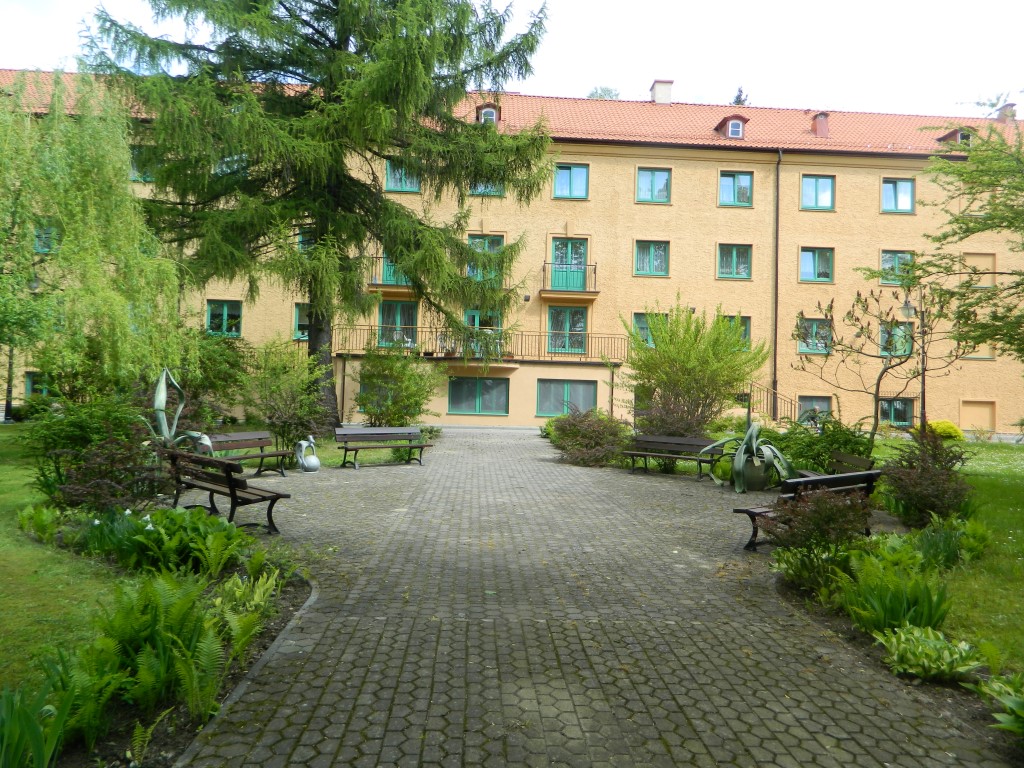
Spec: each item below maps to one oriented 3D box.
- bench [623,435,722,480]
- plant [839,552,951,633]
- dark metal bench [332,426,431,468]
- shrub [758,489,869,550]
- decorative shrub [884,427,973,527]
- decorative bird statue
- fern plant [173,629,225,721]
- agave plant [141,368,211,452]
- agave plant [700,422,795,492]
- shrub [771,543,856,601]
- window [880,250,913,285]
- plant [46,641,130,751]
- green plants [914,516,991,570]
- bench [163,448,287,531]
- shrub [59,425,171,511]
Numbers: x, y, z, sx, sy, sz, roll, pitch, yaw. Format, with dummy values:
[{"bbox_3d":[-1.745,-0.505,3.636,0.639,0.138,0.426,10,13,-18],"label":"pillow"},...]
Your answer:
[{"bbox_3d":[3.203,1.460,14.815,1.950,0.770,0.600,1,-1,42],"label":"bench"},{"bbox_3d":[2.828,1.518,5.453,0.760,0.450,0.600,1,-1,28],"label":"plant"},{"bbox_3d":[-2.612,1.302,15.221,1.950,0.770,0.600,2,-1,-40],"label":"dark metal bench"},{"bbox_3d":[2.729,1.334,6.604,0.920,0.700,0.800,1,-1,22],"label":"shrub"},{"bbox_3d":[5.692,1.226,10.107,1.080,1.270,1.000,1,-1,29],"label":"decorative shrub"},{"bbox_3d":[-3.826,1.308,13.940,0.460,0.693,0.360,1,-1,24],"label":"decorative bird statue"},{"bbox_3d":[-1.499,1.394,3.552,0.240,0.420,0.280,2,-1,-22],"label":"fern plant"},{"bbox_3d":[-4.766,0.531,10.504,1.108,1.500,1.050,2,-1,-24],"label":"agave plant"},{"bbox_3d":[4.322,1.298,13.406,1.600,1.127,1.450,1,-1,18],"label":"agave plant"},{"bbox_3d":[2.425,1.483,5.980,0.695,0.372,0.600,1,-1,22],"label":"shrub"},{"bbox_3d":[16.985,-5.109,32.600,1.460,1.480,0.130,2,-1,-3],"label":"window"},{"bbox_3d":[-1.898,1.376,3.302,0.330,0.420,0.340,2,-1,-30],"label":"plant"},{"bbox_3d":[4.434,1.579,7.452,0.680,0.440,0.600,1,-1,31],"label":"green plants"},{"bbox_3d":[-3.223,1.179,8.186,0.642,0.775,2.015,2,-1,-44],"label":"bench"},{"bbox_3d":[-5.045,1.035,9.394,1.447,1.015,1.300,2,-1,-28],"label":"shrub"}]

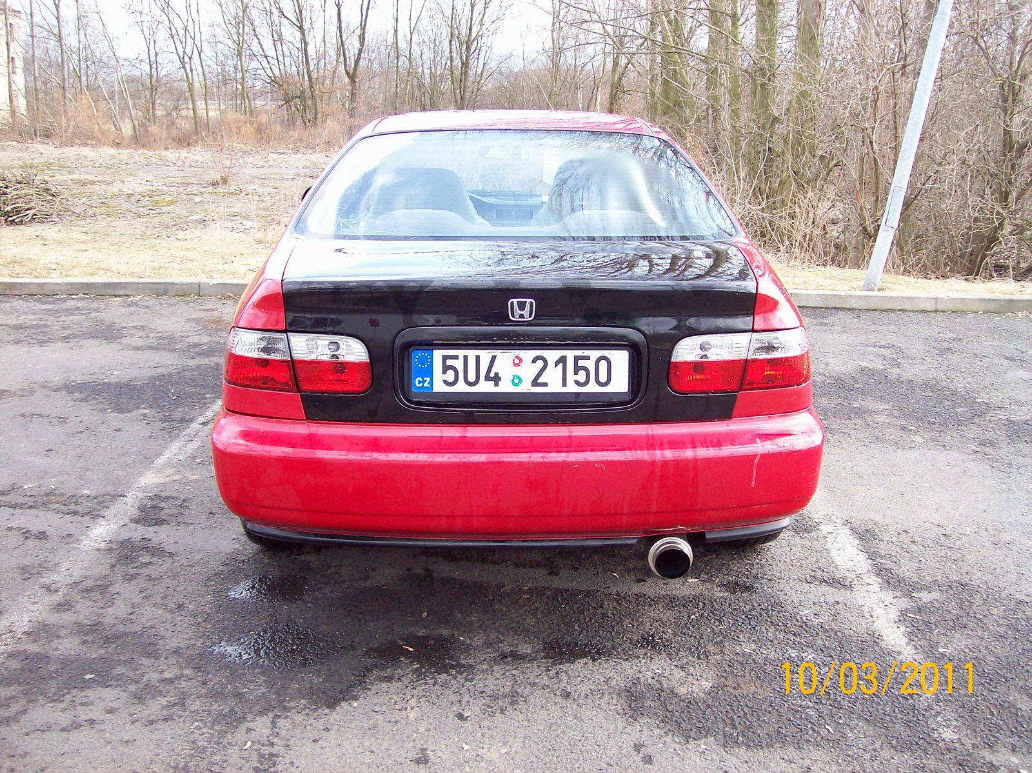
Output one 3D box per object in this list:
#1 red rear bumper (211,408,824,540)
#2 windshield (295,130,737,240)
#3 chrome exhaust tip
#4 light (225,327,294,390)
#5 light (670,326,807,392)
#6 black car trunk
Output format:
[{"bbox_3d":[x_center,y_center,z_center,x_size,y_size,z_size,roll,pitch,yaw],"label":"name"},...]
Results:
[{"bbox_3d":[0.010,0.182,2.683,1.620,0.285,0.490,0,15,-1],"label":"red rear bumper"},{"bbox_3d":[0.001,-0.597,3.251,1.250,0.120,0.640,0,43,-1],"label":"windshield"},{"bbox_3d":[0.363,0.391,2.553,0.105,0.105,0.140,0,15,-1],"label":"chrome exhaust tip"},{"bbox_3d":[-0.628,-0.078,2.635,0.220,0.150,0.180,0,15,-1],"label":"light"},{"bbox_3d":[0.563,-0.074,2.620,0.385,0.150,0.190,0,15,-1],"label":"light"},{"bbox_3d":[0.008,-0.162,2.767,1.210,0.370,0.610,0,15,-1],"label":"black car trunk"}]

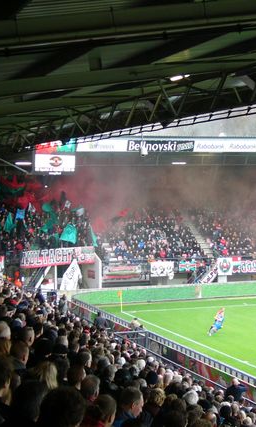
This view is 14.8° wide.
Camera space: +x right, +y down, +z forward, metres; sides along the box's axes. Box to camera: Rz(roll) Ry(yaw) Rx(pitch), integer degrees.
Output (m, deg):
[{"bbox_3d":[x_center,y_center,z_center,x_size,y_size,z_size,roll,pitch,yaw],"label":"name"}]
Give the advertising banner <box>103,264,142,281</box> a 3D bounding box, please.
[{"bbox_3d":[-0.442,4.744,79.413,3.100,1.150,0.100,-1,2,-17],"label":"advertising banner"}]

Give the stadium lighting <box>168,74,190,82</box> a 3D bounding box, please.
[{"bbox_3d":[1.580,-4.101,30.000,0.300,0.200,1.400,-1,2,-21],"label":"stadium lighting"}]

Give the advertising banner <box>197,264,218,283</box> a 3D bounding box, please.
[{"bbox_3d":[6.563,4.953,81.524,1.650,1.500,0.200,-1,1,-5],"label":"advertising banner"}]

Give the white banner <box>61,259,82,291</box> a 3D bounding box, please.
[{"bbox_3d":[-4.377,4.725,76.500,1.600,2.500,0.200,-1,1,-9],"label":"white banner"}]

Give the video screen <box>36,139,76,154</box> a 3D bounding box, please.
[{"bbox_3d":[-5.430,-5.020,74.210,0.300,1.190,4.290,1,2,40],"label":"video screen"}]

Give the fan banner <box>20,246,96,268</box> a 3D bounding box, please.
[{"bbox_3d":[-5.458,3.431,77.000,6.200,1.350,0.150,-2,2,-25],"label":"fan banner"}]

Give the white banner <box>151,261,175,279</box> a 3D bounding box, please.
[{"bbox_3d":[2.808,4.558,80.386,2.100,1.300,0.100,-1,2,-17],"label":"white banner"}]

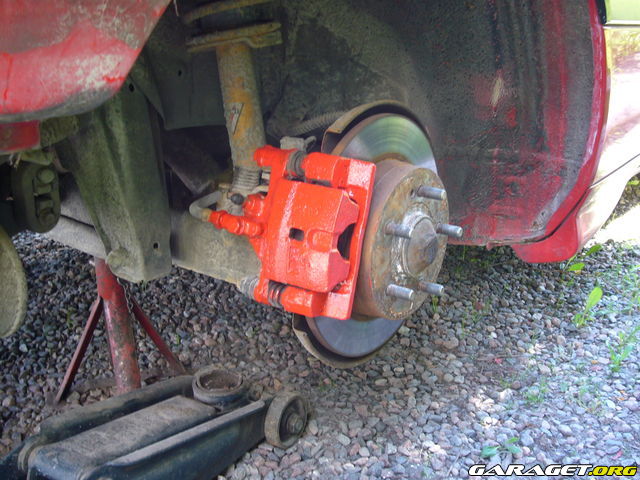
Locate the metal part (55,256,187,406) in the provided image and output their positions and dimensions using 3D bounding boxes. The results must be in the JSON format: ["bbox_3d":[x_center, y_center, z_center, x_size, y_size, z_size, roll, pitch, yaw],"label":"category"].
[{"bbox_3d":[-0.307,0.136,1.298,0.220,0.310,0.190,-10,22,-18],"label":"metal part"}]

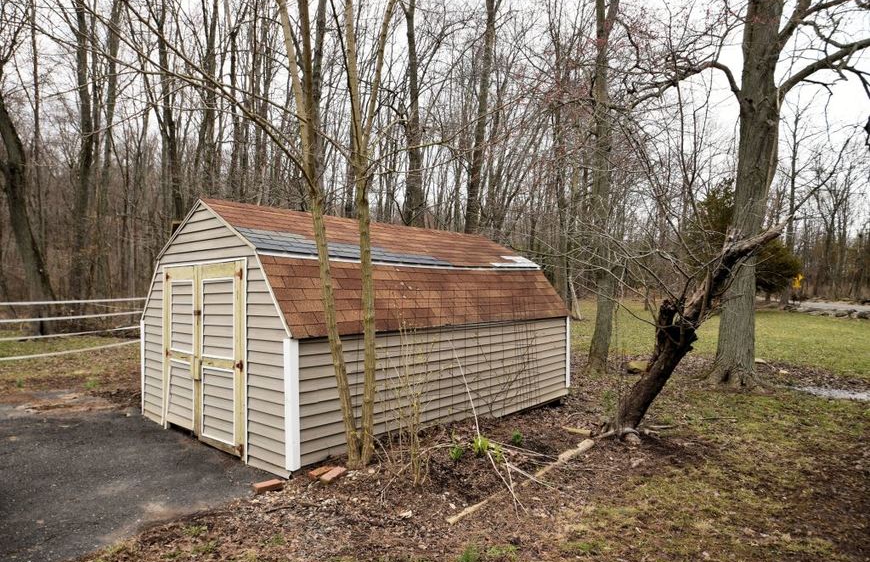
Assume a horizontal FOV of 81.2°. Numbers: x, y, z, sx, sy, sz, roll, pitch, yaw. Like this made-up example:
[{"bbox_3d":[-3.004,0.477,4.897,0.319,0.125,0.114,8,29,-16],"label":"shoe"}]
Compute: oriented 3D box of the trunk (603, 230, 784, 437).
[{"bbox_3d":[2.862,0.593,5.675,1.802,2.393,0.600,0,-1,14],"label":"trunk"}]

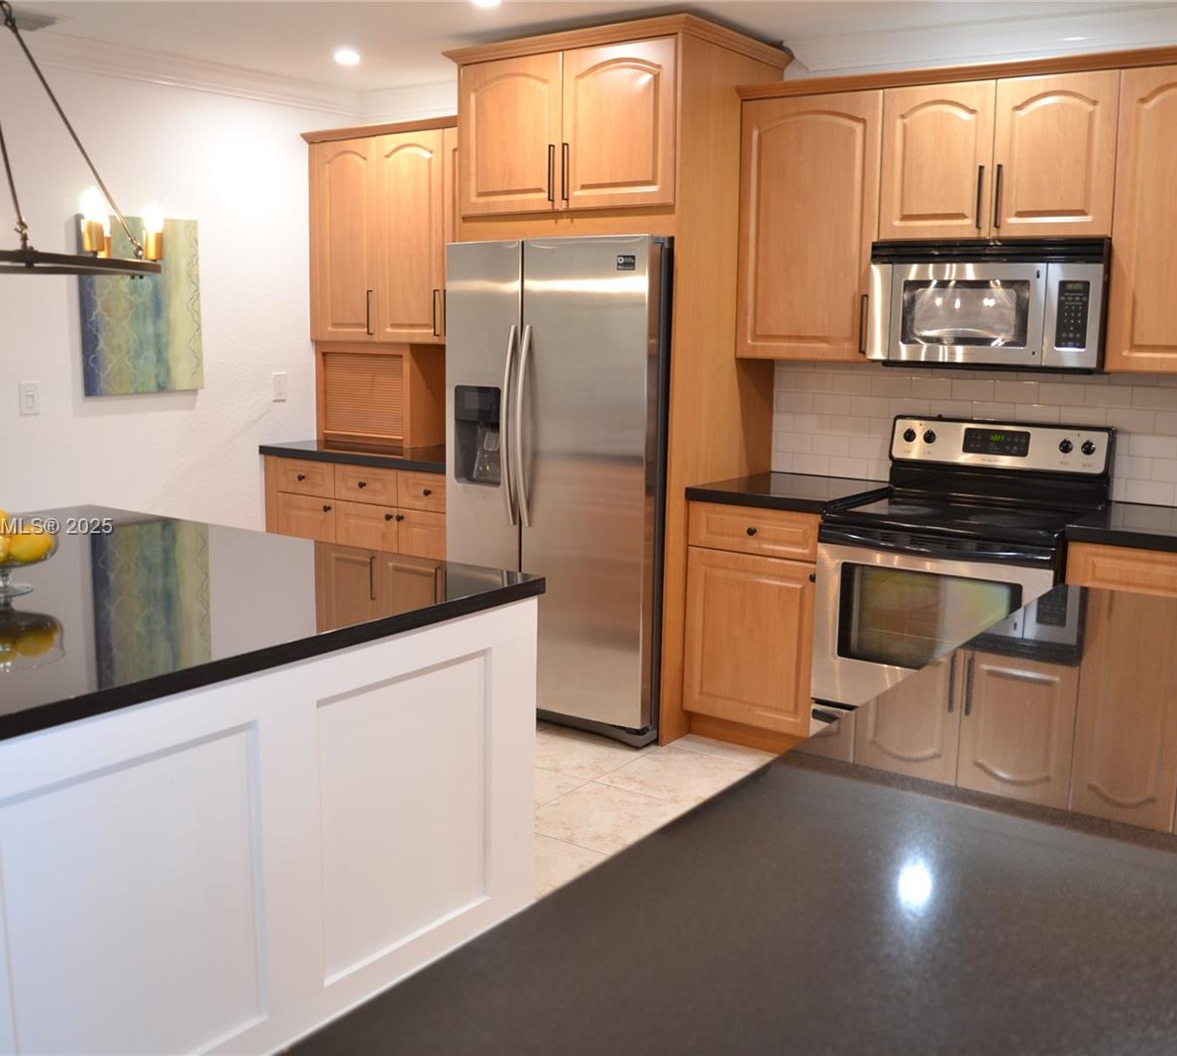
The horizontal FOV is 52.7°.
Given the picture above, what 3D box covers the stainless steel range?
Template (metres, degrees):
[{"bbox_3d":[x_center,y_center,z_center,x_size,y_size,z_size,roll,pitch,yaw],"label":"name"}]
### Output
[{"bbox_3d":[1.268,0.251,4.071,0.760,1.190,0.735,7,12,33],"label":"stainless steel range"}]

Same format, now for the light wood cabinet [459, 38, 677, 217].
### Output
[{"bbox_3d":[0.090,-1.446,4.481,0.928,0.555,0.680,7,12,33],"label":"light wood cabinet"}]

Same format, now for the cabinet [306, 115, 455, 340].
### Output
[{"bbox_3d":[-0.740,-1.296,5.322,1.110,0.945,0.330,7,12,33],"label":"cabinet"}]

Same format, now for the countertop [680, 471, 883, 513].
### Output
[{"bbox_3d":[0.757,-0.137,4.394,0.526,0.044,0.662,7,12,33],"label":"countertop"}]

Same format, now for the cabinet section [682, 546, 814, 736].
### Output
[{"bbox_3d":[0.734,0.356,4.351,0.529,0.608,0.580,7,12,35],"label":"cabinet section"}]

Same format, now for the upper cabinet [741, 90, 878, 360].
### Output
[{"bbox_3d":[0.866,-1.077,4.378,0.524,0.911,0.335,7,12,33],"label":"upper cabinet"}]

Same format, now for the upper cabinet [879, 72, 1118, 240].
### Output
[{"bbox_3d":[1.405,-1.214,3.995,0.759,0.493,0.335,7,12,33],"label":"upper cabinet"}]

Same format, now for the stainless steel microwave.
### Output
[{"bbox_3d":[1.382,-0.758,4.045,0.762,0.410,0.400,7,12,33],"label":"stainless steel microwave"}]

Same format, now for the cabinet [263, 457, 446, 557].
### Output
[{"bbox_3d":[-0.804,0.138,5.396,1.150,0.893,0.625,7,12,33],"label":"cabinet"}]

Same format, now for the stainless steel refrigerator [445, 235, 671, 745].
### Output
[{"bbox_3d":[0.046,-0.189,4.680,0.910,1.790,0.860,7,12,33],"label":"stainless steel refrigerator"}]

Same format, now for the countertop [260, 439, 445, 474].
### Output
[{"bbox_3d":[-0.817,-0.324,5.317,1.185,0.043,0.665,7,12,33],"label":"countertop"}]

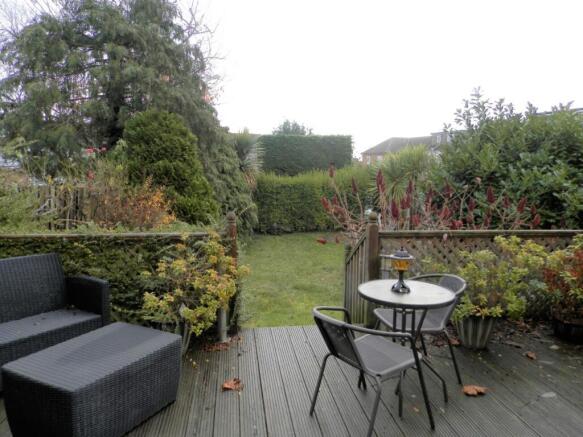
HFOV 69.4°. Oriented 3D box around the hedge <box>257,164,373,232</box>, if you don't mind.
[{"bbox_3d":[0.700,-0.506,12.528,3.800,1.950,1.100,-1,7,-12],"label":"hedge"}]

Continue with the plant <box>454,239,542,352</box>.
[{"bbox_3d":[1.710,0.621,3.629,0.680,0.910,0.620,-1,7,-7],"label":"plant"}]

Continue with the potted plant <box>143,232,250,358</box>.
[{"bbox_3d":[-0.775,0.606,3.466,0.780,0.980,0.680,-1,7,-7],"label":"potted plant"}]

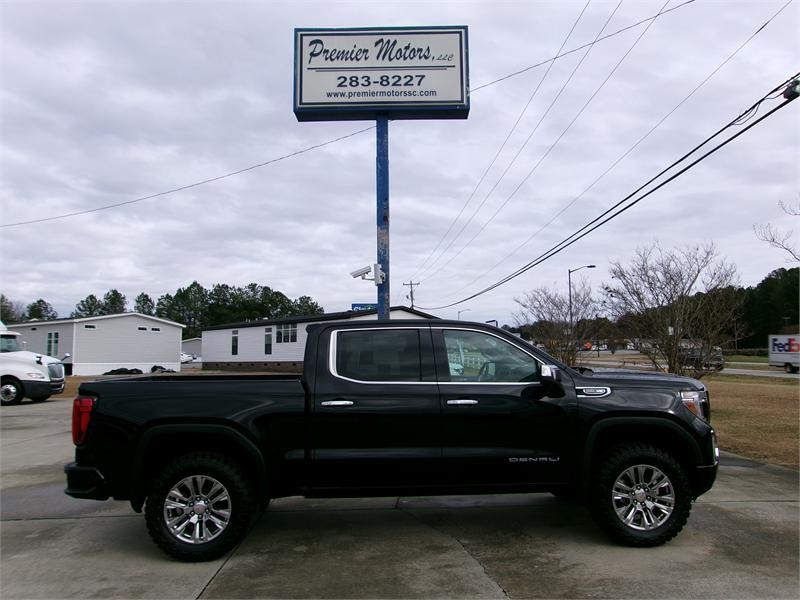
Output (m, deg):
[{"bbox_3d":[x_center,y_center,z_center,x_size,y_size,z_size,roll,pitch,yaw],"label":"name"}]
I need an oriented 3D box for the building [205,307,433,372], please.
[{"bbox_3d":[-7.194,3.520,50.930,9.060,4.410,21.980,4,-7,-42],"label":"building"}]

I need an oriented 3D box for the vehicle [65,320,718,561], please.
[{"bbox_3d":[0.048,1.225,6.277,5.900,2.000,2.100,0,-5,-3],"label":"vehicle"}]

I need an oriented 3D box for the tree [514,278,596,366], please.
[{"bbox_3d":[11.035,1.869,44.000,5.800,6.600,5.800,-1,-5,0],"label":"tree"}]

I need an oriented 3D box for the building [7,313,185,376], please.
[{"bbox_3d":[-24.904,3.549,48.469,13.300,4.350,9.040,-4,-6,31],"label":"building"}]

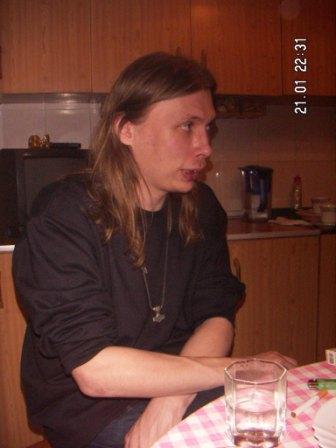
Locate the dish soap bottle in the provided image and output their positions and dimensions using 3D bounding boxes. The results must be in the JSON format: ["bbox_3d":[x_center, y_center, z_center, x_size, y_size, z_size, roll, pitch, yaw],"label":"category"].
[{"bbox_3d":[0.636,-0.155,2.288,0.056,0.182,0.045,-3,6,-12],"label":"dish soap bottle"}]

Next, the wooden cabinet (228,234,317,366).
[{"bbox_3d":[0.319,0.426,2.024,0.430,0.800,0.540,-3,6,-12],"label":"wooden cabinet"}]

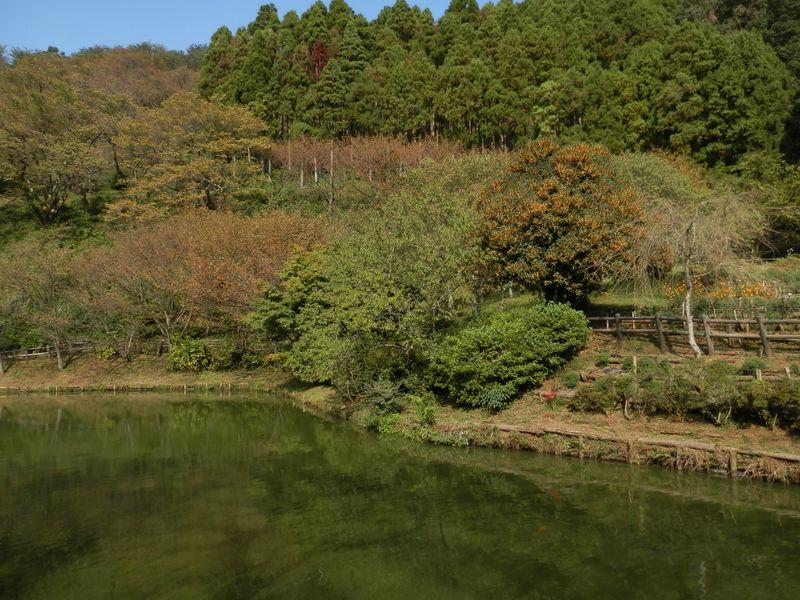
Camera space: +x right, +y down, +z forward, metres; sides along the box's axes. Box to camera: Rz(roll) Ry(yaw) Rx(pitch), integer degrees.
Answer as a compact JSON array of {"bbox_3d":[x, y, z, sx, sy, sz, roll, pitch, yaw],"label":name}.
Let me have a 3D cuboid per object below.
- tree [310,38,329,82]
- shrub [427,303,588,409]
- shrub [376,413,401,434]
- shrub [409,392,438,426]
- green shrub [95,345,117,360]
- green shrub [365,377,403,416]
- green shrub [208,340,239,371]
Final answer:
[{"bbox_3d":[-12.057,-36.021,90.000,2.642,6.165,2.642,-1,-3,0],"label":"tree"},{"bbox_3d":[3.005,1.552,16.800,4.439,2.846,3.196,-1,-3,0],"label":"shrub"},{"bbox_3d":[-0.329,3.531,17.180,0.672,0.616,0.605,-1,-3,0],"label":"shrub"},{"bbox_3d":[0.584,2.817,15.600,0.712,0.814,0.641,-1,-3,0],"label":"shrub"},{"bbox_3d":[-17.849,3.182,36.420,1.307,0.950,1.111,-1,-3,0],"label":"green shrub"},{"bbox_3d":[-0.485,2.865,17.660,1.094,1.094,0.985,-1,-3,0],"label":"green shrub"},{"bbox_3d":[-10.510,3.305,35.780,1.751,1.751,1.576,-1,-3,0],"label":"green shrub"}]

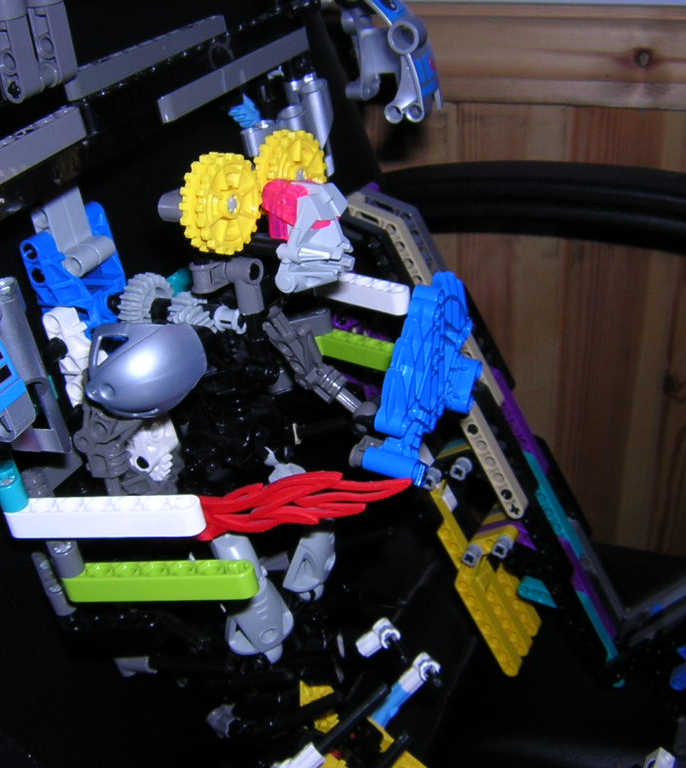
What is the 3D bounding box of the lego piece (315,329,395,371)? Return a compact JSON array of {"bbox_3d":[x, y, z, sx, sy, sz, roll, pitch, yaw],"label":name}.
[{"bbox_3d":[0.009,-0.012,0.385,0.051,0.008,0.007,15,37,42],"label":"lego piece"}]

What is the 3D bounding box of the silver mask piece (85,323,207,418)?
[{"bbox_3d":[-0.057,-0.004,0.308,0.030,0.025,0.024,-22,31,-32],"label":"silver mask piece"}]

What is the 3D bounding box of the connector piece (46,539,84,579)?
[{"bbox_3d":[-0.076,0.046,0.292,0.008,0.015,0.008,-1,27,22],"label":"connector piece"}]

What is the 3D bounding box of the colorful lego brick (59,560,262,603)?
[{"bbox_3d":[-0.051,0.054,0.291,0.056,0.008,0.007,-3,24,13],"label":"colorful lego brick"}]

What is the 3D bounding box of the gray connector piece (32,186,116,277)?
[{"bbox_3d":[-0.084,-0.047,0.330,0.009,0.026,0.022,0,28,25],"label":"gray connector piece"}]

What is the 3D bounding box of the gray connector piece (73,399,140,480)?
[{"bbox_3d":[-0.073,0.017,0.330,0.018,0.026,0.013,-4,26,8],"label":"gray connector piece"}]

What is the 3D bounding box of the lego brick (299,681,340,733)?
[{"bbox_3d":[-0.009,0.117,0.385,0.016,0.018,0.013,-4,26,0],"label":"lego brick"}]

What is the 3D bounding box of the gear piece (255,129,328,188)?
[{"bbox_3d":[-0.015,-0.059,0.302,0.009,0.026,0.026,17,33,34],"label":"gear piece"}]

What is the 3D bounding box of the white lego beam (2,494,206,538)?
[{"bbox_3d":[-0.062,0.034,0.273,0.056,0.008,0.007,-4,26,19],"label":"white lego beam"}]

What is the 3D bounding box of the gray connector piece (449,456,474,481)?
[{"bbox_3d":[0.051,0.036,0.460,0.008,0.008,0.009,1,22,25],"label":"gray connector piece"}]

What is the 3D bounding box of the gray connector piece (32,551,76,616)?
[{"bbox_3d":[-0.090,0.062,0.332,0.008,0.022,0.008,-1,27,22],"label":"gray connector piece"}]

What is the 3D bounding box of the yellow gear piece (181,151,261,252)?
[{"bbox_3d":[-0.034,-0.050,0.296,0.009,0.028,0.028,7,29,30],"label":"yellow gear piece"}]

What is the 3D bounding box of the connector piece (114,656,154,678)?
[{"bbox_3d":[-0.070,0.096,0.360,0.015,0.008,0.008,-7,25,2],"label":"connector piece"}]

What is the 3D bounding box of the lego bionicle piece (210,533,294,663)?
[{"bbox_3d":[-0.028,0.065,0.325,0.021,0.036,0.015,-13,24,-1],"label":"lego bionicle piece"}]

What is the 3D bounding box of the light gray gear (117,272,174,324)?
[{"bbox_3d":[-0.063,-0.025,0.338,0.008,0.022,0.022,5,28,19],"label":"light gray gear"}]

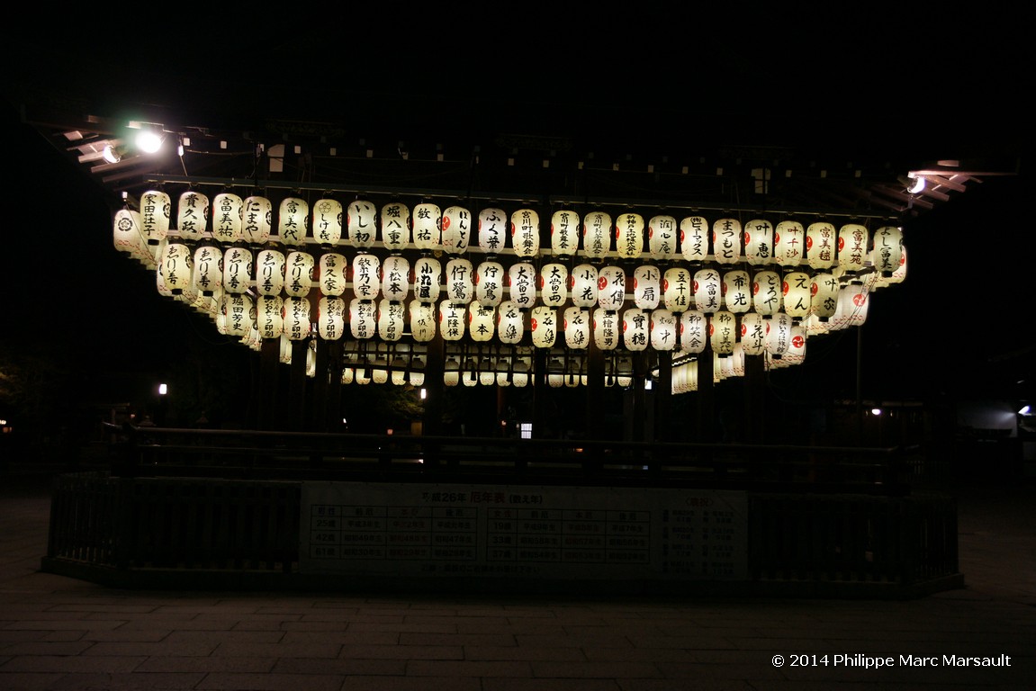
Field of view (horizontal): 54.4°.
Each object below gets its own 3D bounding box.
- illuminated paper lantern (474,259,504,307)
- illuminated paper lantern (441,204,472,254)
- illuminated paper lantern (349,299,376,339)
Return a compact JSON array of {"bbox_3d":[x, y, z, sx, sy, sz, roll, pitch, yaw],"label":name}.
[{"bbox_3d":[-0.332,-0.745,12.084,0.330,0.560,0.330,2,-6,-4],"label":"illuminated paper lantern"},{"bbox_3d":[-0.715,-1.336,11.771,0.335,0.570,0.335,2,-6,0],"label":"illuminated paper lantern"},{"bbox_3d":[-2.082,-0.356,13.506,0.350,0.620,0.350,2,-6,-5],"label":"illuminated paper lantern"}]

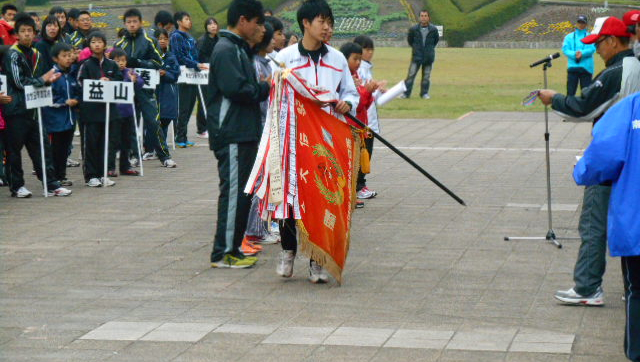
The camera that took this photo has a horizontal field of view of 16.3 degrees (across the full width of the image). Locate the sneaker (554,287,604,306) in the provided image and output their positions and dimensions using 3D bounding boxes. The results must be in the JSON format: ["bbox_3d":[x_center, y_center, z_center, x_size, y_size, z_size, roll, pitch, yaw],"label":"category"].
[{"bbox_3d":[1.447,0.628,12.466,0.280,0.105,0.105,1,4,7],"label":"sneaker"}]

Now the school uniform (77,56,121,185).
[{"bbox_3d":[-2.047,-0.576,20.765,0.420,1.160,0.260,-1,4,-16],"label":"school uniform"}]

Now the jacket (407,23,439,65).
[{"bbox_3d":[2.012,-2.666,43.700,0.620,0.830,0.330,0,4,5],"label":"jacket"}]

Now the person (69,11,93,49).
[{"bbox_3d":[-2.881,-1.220,26.985,0.470,1.620,0.320,-2,5,-23],"label":"person"}]

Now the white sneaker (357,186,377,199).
[{"bbox_3d":[0.377,0.101,19.600,0.230,0.115,0.090,1,4,12],"label":"white sneaker"}]

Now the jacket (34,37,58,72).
[{"bbox_3d":[-2.767,-1.147,22.800,0.450,0.620,0.280,-1,4,-18],"label":"jacket"}]

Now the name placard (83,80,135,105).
[{"bbox_3d":[-1.928,-0.812,20.416,0.465,0.205,0.020,2,4,-7],"label":"name placard"}]

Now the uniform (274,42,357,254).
[{"bbox_3d":[-0.024,-0.194,13.350,0.520,1.290,0.400,0,4,-5],"label":"uniform"}]

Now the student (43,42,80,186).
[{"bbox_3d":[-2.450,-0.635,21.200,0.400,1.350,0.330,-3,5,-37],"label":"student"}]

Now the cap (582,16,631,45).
[{"bbox_3d":[1.587,-0.834,12.372,0.260,0.150,0.175,-4,3,18],"label":"cap"}]

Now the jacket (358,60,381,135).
[{"bbox_3d":[0.401,-0.744,19.700,0.320,0.660,0.420,2,5,22],"label":"jacket"}]

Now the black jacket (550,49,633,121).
[{"bbox_3d":[1.578,-0.390,12.543,0.540,0.680,0.520,1,4,10],"label":"black jacket"}]

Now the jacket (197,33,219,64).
[{"bbox_3d":[-1.368,-1.609,28.459,0.420,0.580,0.260,-1,4,-19],"label":"jacket"}]

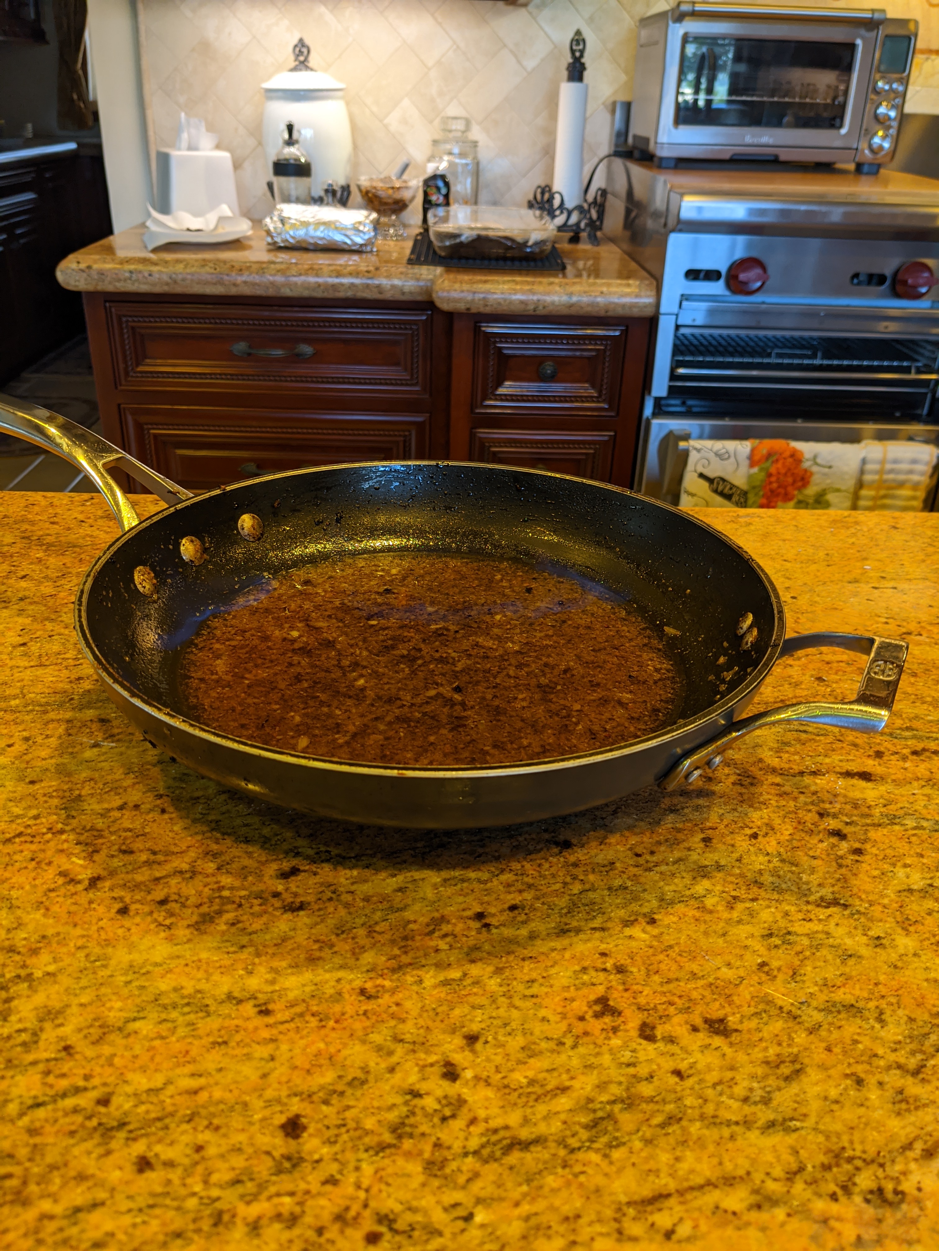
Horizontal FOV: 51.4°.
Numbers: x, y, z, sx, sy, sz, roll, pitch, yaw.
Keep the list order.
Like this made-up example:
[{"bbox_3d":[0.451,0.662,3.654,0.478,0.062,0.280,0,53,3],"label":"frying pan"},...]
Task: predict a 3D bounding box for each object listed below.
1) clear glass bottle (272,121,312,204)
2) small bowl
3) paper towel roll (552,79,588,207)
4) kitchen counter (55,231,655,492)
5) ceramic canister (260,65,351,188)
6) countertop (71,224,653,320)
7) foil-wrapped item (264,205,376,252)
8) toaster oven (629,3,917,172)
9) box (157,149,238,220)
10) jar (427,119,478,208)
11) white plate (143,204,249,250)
[{"bbox_3d":[-0.361,-0.912,1.996,0.079,0.214,0.079,1,29,-2],"label":"clear glass bottle"},{"bbox_3d":[-0.165,-0.868,2.033,0.137,0.113,0.137,1,29,-2],"label":"small bowl"},{"bbox_3d":[0.211,-0.993,2.077,0.061,0.281,0.061,2,29,-1],"label":"paper towel roll"},{"bbox_3d":[-0.226,-0.348,2.150,1.056,0.914,0.743,1,29,-2],"label":"kitchen counter"},{"bbox_3d":[-0.343,-1.018,2.067,0.191,0.322,0.191,1,29,-2],"label":"ceramic canister"},{"bbox_3d":[-0.213,-0.726,1.944,1.056,0.053,0.743,1,29,-2],"label":"countertop"},{"bbox_3d":[-0.290,-0.788,1.936,0.224,0.059,0.164,2,29,1],"label":"foil-wrapped item"},{"bbox_3d":[0.600,-1.079,1.982,0.470,0.268,0.344,1,29,-2],"label":"toaster oven"},{"bbox_3d":[-0.562,-0.922,2.073,0.139,0.145,0.139,-10,31,-21],"label":"box"},{"bbox_3d":[-0.041,-0.975,2.117,0.109,0.228,0.109,1,29,-2],"label":"jar"},{"bbox_3d":[-0.526,-0.768,1.893,0.216,0.049,0.218,1,29,-2],"label":"white plate"}]

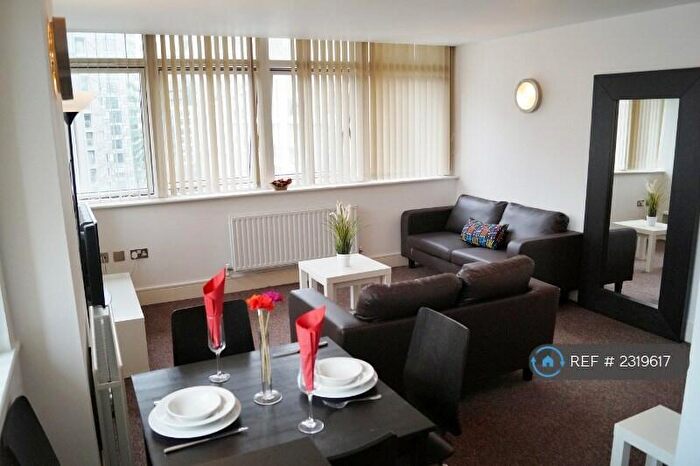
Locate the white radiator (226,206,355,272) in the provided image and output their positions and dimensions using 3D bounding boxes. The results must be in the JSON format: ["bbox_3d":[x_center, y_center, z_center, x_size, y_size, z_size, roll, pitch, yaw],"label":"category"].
[{"bbox_3d":[-0.523,0.035,5.132,1.270,0.510,0.120,-7,14,-25],"label":"white radiator"}]

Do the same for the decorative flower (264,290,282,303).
[{"bbox_3d":[-0.251,0.207,1.700,0.066,0.045,0.060,-7,14,-25],"label":"decorative flower"}]

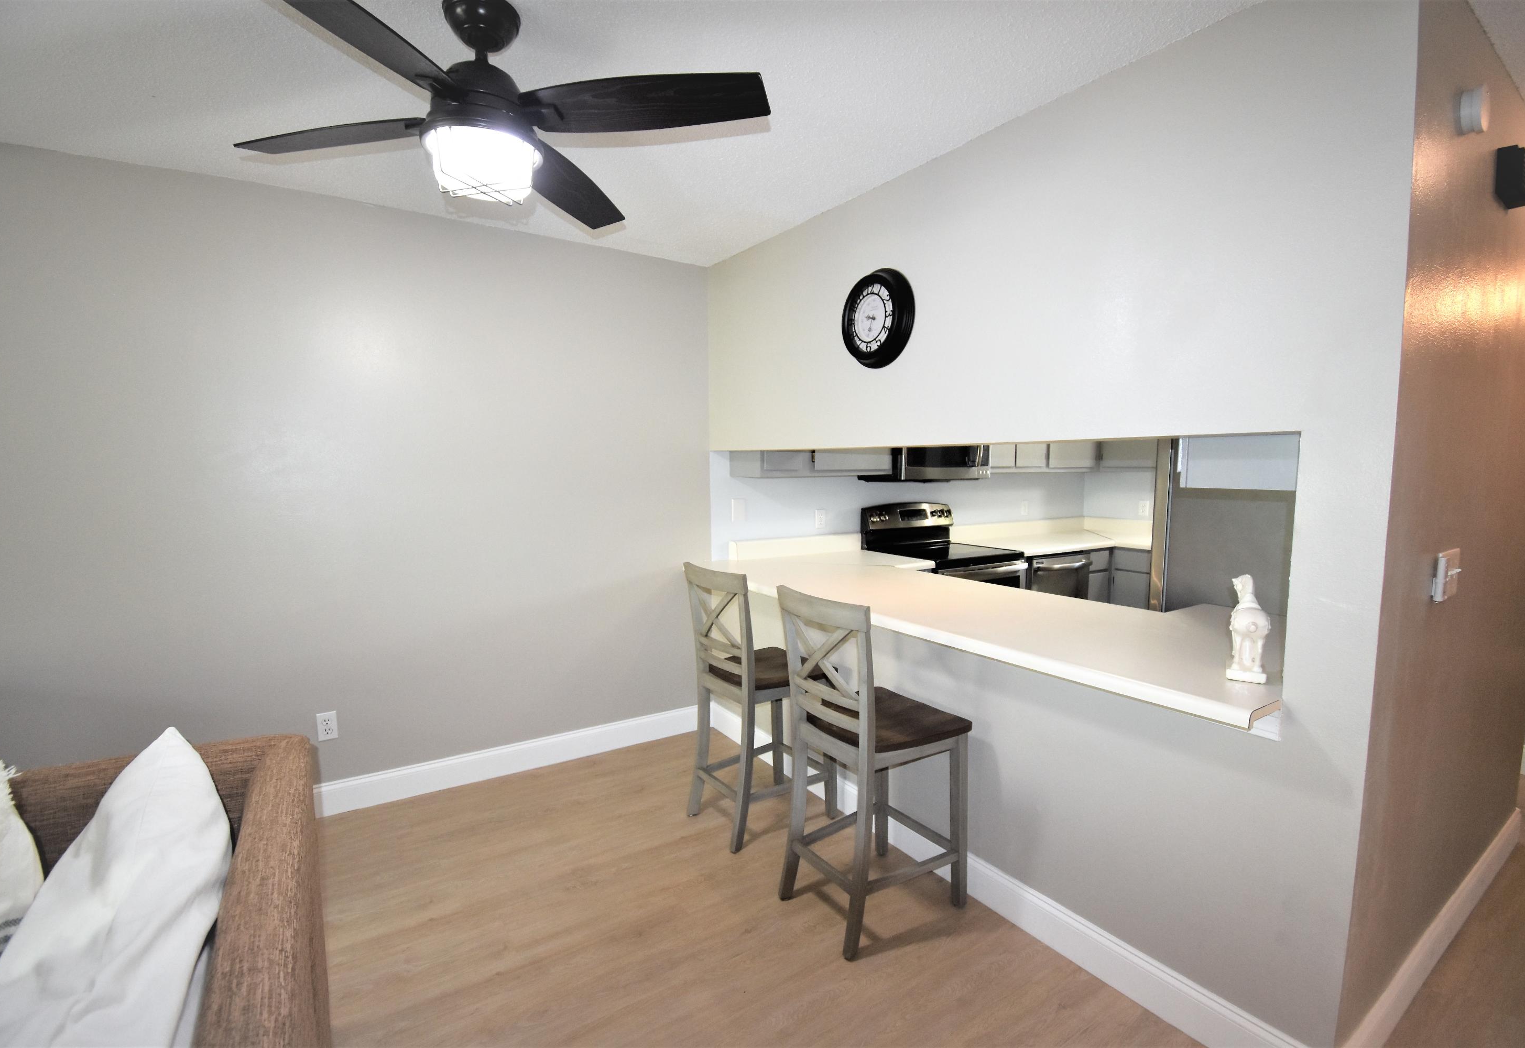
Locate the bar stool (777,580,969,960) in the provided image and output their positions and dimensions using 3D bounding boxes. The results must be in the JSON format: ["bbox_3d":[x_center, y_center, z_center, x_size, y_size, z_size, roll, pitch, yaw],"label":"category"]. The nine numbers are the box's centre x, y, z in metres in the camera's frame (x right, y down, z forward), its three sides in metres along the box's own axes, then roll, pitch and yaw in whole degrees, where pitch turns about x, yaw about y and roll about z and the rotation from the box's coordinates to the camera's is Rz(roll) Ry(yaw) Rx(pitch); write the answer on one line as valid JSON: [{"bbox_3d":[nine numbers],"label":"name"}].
[{"bbox_3d":[0.357,0.720,2.074,0.480,1.030,0.420,-3,6,-34],"label":"bar stool"}]

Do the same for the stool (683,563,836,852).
[{"bbox_3d":[0.004,0.675,2.612,0.480,1.030,0.420,-4,6,-36],"label":"stool"}]

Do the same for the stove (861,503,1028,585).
[{"bbox_3d":[1.094,0.481,3.992,0.760,1.180,0.690,-3,6,-33],"label":"stove"}]

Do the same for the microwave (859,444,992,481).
[{"bbox_3d":[1.014,-0.480,4.033,0.760,0.420,0.400,-3,6,-33],"label":"microwave"}]

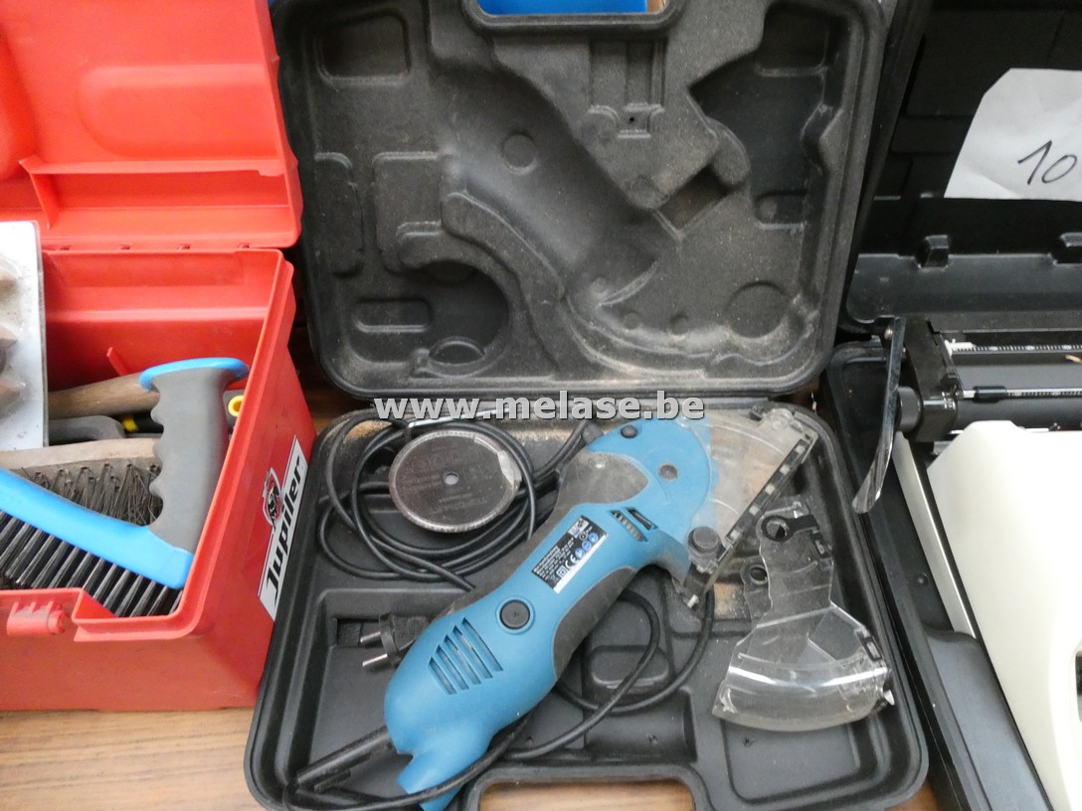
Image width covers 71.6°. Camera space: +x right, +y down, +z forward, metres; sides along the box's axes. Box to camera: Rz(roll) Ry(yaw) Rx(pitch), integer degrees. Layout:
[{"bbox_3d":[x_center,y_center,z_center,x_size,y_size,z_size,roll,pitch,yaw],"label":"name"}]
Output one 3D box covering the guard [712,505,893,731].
[{"bbox_3d":[0.135,0.124,0.433,0.092,0.055,0.114,-9,52,-6],"label":"guard"}]

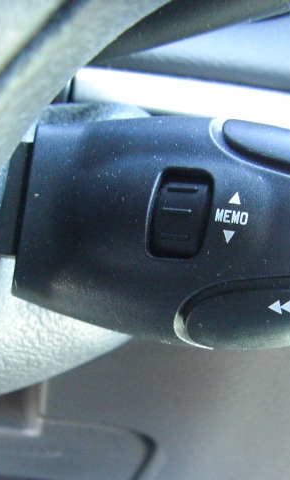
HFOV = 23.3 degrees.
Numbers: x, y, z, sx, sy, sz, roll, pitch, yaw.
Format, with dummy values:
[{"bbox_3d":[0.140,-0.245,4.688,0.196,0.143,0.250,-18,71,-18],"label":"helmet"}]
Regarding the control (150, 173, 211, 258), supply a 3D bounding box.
[{"bbox_3d":[0.007,-0.005,0.148,0.012,0.017,0.006,6,-3,0],"label":"control"}]

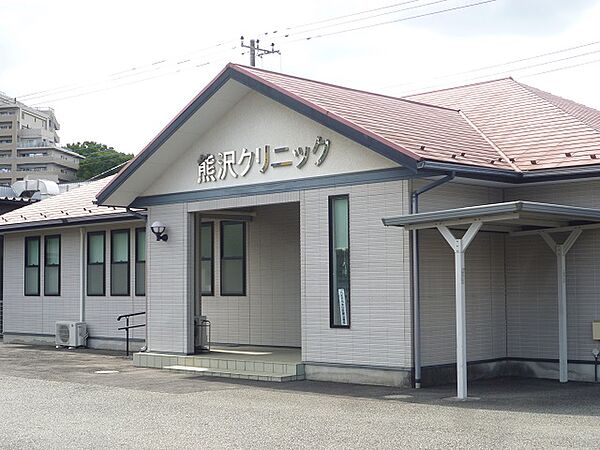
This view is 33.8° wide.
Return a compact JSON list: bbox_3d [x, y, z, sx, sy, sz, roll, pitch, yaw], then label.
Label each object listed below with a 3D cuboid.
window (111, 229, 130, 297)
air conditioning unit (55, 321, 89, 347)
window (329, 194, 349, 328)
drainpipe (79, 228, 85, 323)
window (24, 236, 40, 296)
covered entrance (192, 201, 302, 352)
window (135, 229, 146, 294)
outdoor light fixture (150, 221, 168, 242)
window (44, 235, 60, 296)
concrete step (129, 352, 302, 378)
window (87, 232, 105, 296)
[{"bbox_3d":[-3.852,0.806,21.258,0.704,1.432,0.100,-4,-5,44],"label":"window"},{"bbox_3d":[-5.086,2.465,22.014,0.805,0.594,0.290,-4,-5,44],"label":"air conditioning unit"},{"bbox_3d":[0.561,0.513,13.789,0.385,1.855,0.100,-4,-5,44],"label":"window"},{"bbox_3d":[-4.899,1.402,22.164,0.069,2.666,0.069,-4,-5,44],"label":"drainpipe"},{"bbox_3d":[-6.421,0.987,23.773,0.724,1.432,0.100,-4,-5,44],"label":"window"},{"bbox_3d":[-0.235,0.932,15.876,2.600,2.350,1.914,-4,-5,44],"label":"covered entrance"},{"bbox_3d":[-3.205,0.761,20.624,0.724,1.432,0.100,-4,-5,44],"label":"window"},{"bbox_3d":[-2.337,0.107,16.449,0.246,0.334,0.280,-4,-5,44],"label":"outdoor light fixture"},{"bbox_3d":[-5.785,0.942,23.150,0.728,1.432,0.100,-4,-5,44],"label":"window"},{"bbox_3d":[-1.452,2.193,15.354,3.868,0.224,0.516,-4,-5,44],"label":"concrete step"},{"bbox_3d":[-4.496,0.851,21.888,0.734,1.432,0.100,-4,-5,44],"label":"window"}]

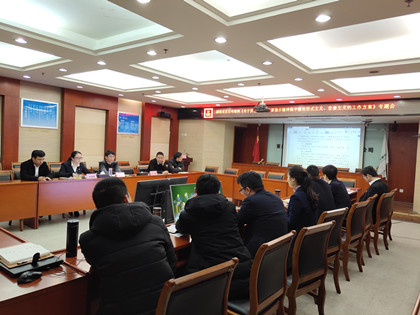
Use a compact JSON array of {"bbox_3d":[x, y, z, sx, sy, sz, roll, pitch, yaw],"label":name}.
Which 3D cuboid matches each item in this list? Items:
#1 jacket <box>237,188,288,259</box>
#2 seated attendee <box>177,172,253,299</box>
[{"bbox_3d":[0.417,0.599,2.926,0.480,0.660,0.500,3,2,41],"label":"jacket"},{"bbox_3d":[-0.035,0.746,2.414,0.580,1.280,0.760,2,1,-32],"label":"seated attendee"}]

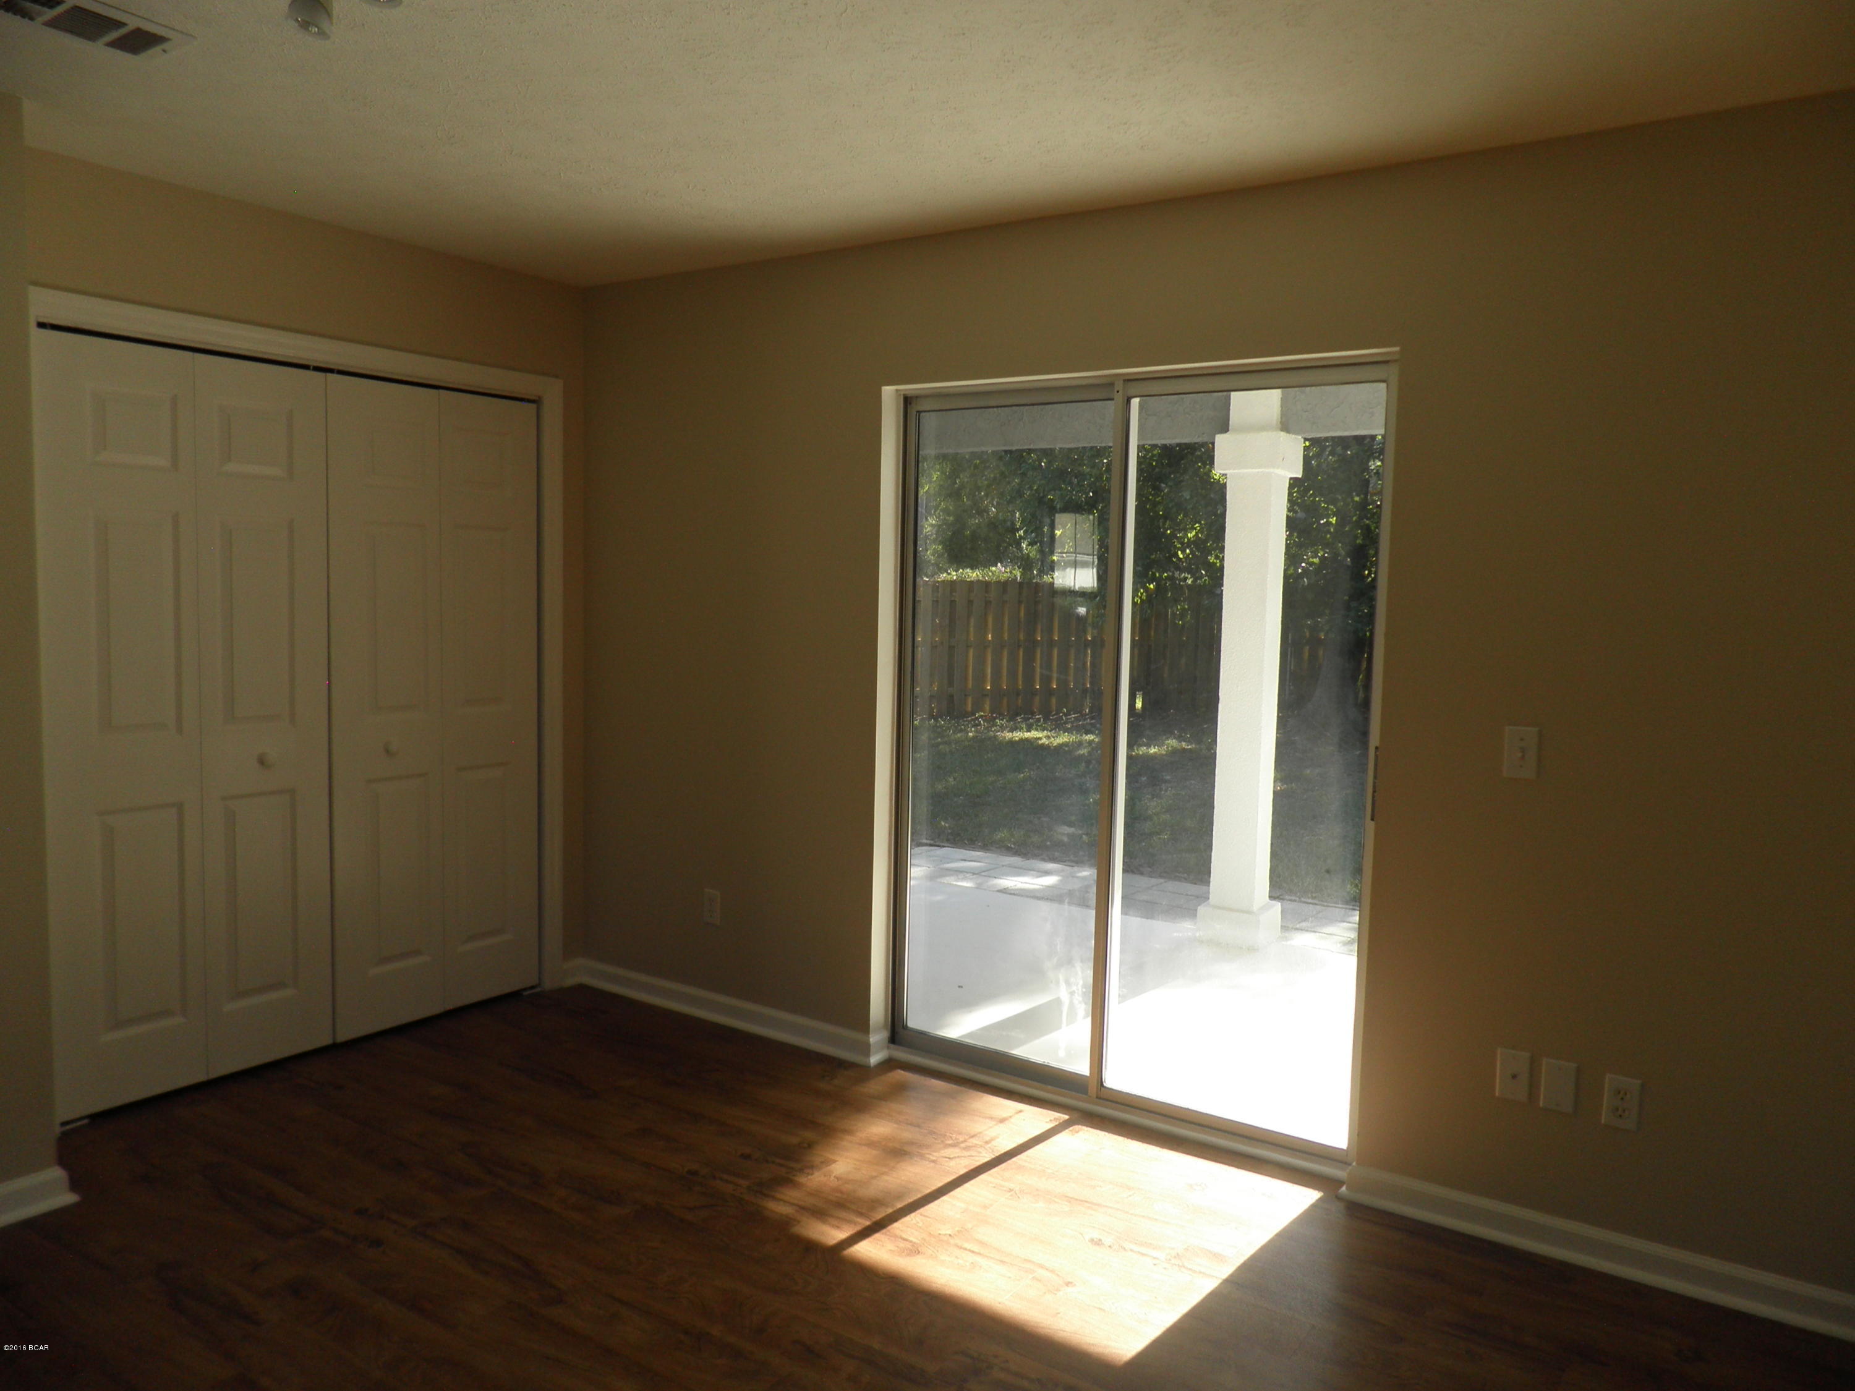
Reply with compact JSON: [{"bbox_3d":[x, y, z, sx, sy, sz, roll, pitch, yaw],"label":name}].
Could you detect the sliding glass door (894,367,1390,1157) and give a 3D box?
[{"bbox_3d":[0.517,0.137,3.608,1.449,2.019,0.090,5,6,34],"label":"sliding glass door"}]

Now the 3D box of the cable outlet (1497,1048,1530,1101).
[{"bbox_3d":[1.340,0.871,2.942,0.071,0.115,0.010,5,6,34],"label":"cable outlet"}]

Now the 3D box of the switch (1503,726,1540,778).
[{"bbox_3d":[1.335,0.130,2.893,0.071,0.115,0.014,5,6,34],"label":"switch"}]

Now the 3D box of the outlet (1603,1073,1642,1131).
[{"bbox_3d":[1.523,0.894,2.821,0.071,0.115,0.010,5,6,34],"label":"outlet"}]

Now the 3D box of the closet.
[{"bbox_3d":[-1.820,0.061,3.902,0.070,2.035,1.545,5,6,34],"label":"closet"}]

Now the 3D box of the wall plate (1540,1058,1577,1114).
[{"bbox_3d":[1.419,0.880,2.891,0.071,0.115,0.008,5,6,34],"label":"wall plate"}]

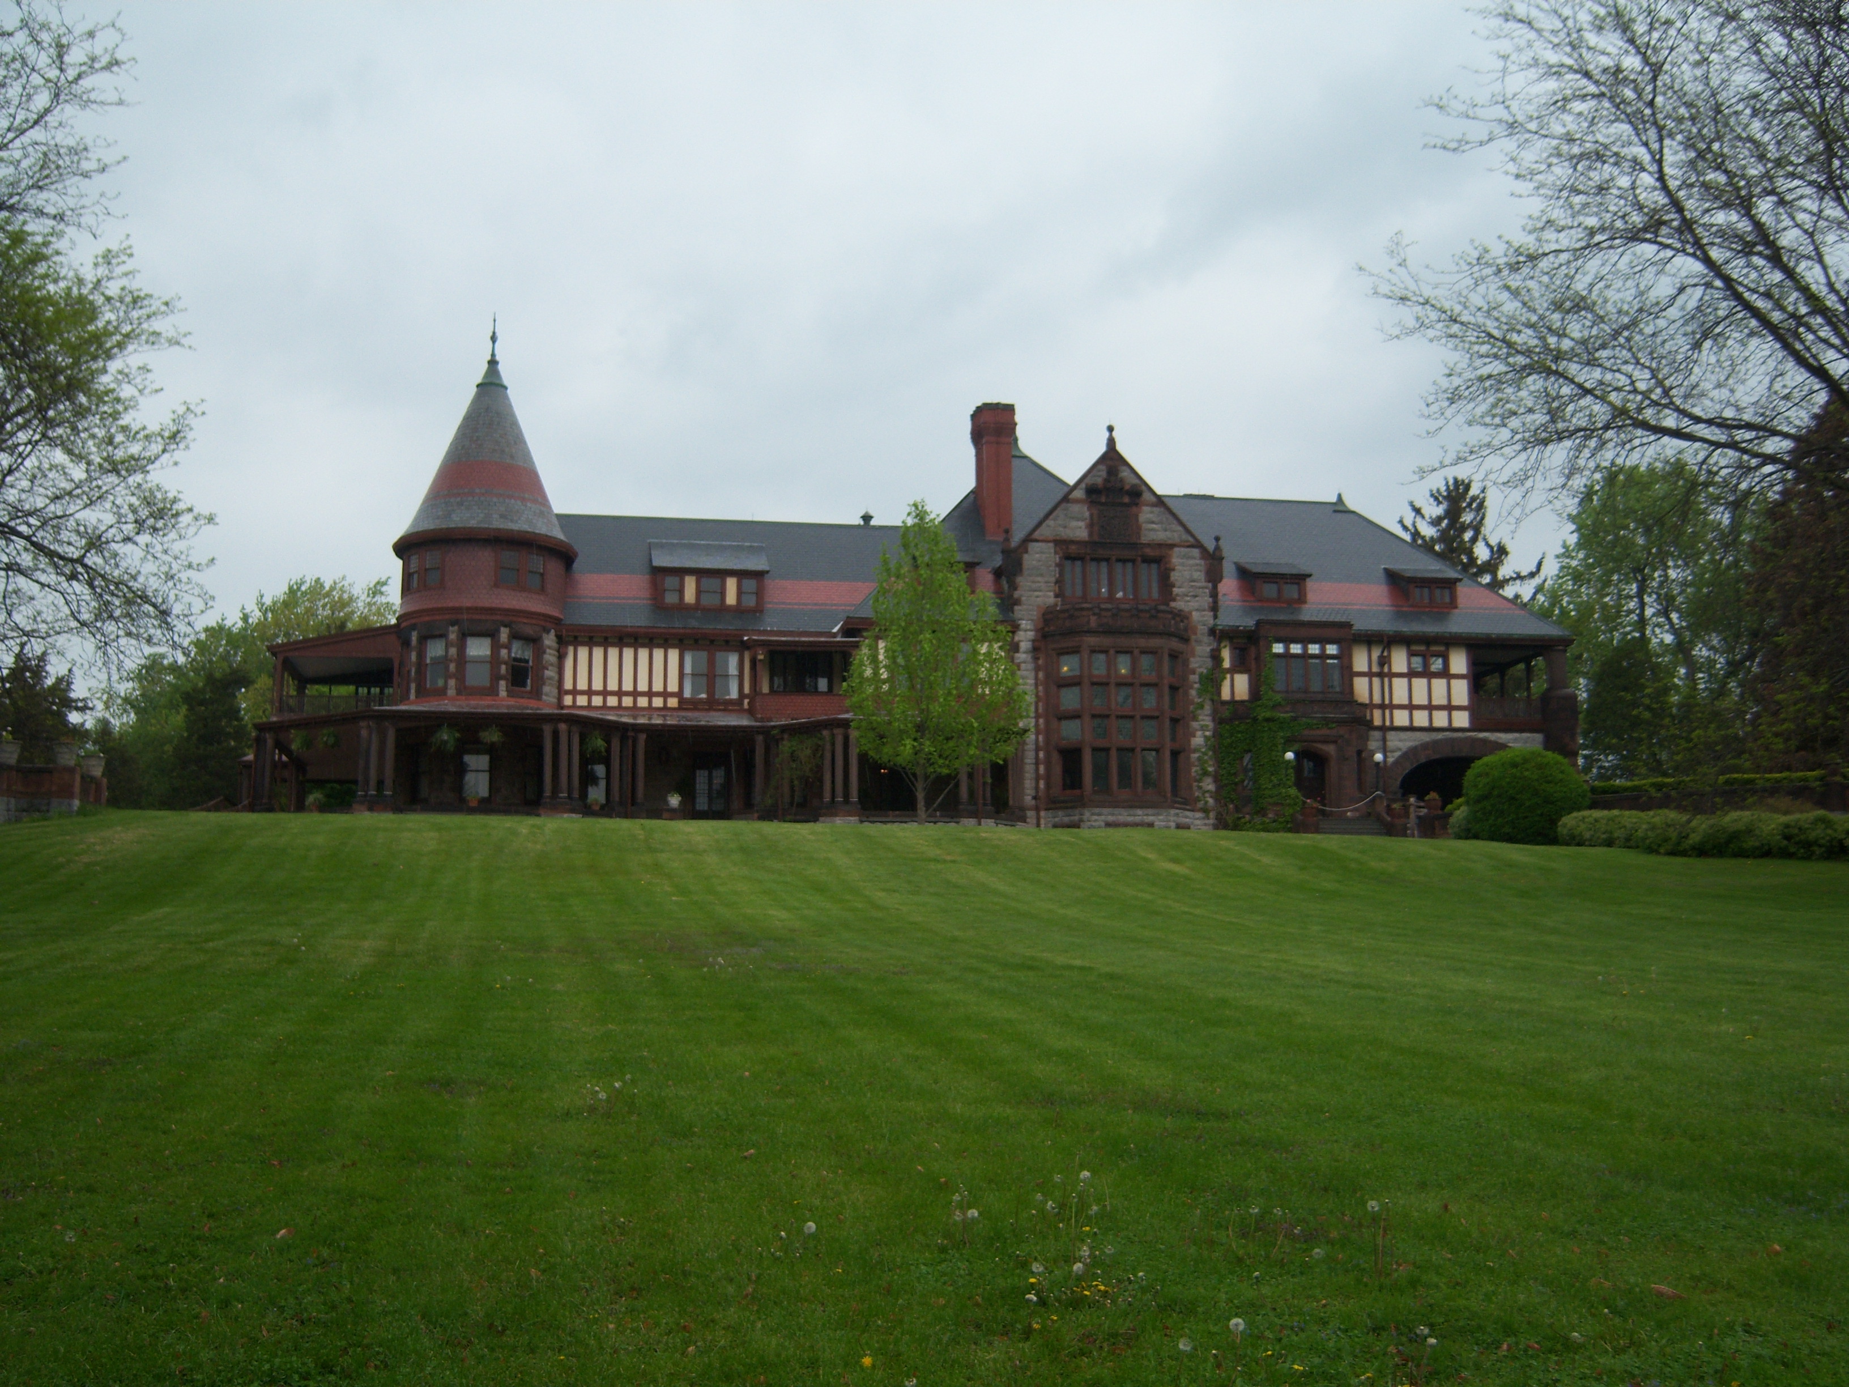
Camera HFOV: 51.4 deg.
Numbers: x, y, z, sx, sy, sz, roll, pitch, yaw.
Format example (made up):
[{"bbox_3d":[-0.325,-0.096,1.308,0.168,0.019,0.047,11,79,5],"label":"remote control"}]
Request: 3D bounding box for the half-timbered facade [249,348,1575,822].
[{"bbox_3d":[-0.560,-3.635,85.867,52.725,20.109,19.000,1,-8,-9],"label":"half-timbered facade"}]

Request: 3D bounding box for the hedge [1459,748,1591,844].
[{"bbox_3d":[21.315,3.653,68.126,4.604,3.486,4.200,0,-8,0],"label":"hedge"}]

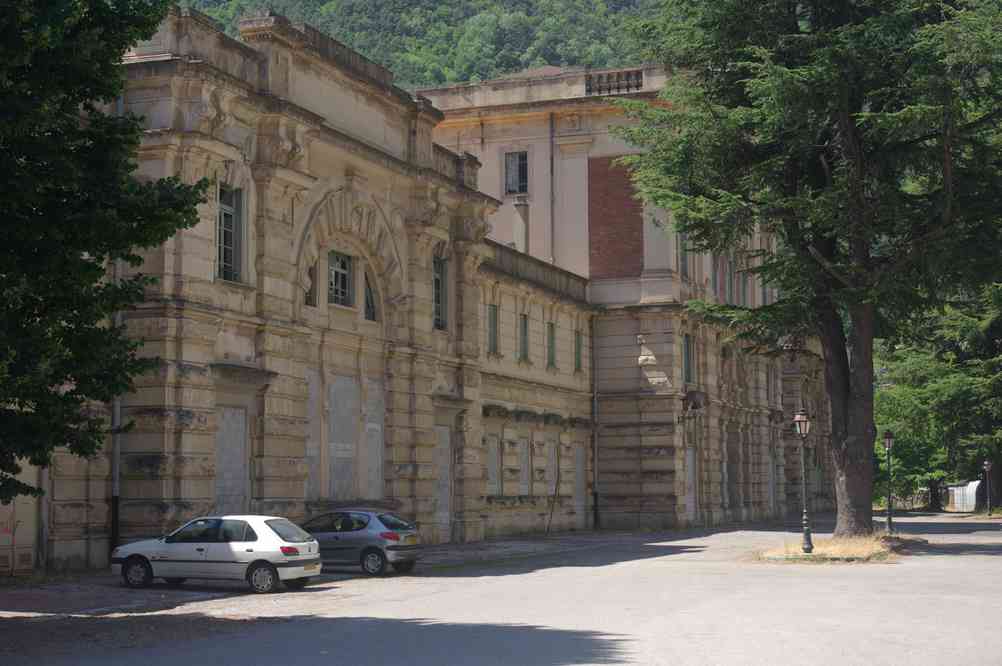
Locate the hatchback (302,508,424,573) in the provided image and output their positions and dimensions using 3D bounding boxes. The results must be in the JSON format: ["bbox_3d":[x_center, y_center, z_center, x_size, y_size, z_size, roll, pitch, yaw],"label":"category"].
[{"bbox_3d":[-3.844,4.924,39.220,3.835,1.428,1.652,-2,-6,21],"label":"hatchback"}]

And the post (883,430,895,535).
[{"bbox_3d":[15.272,5.915,65.839,0.450,4.100,0.450,-3,-6,21],"label":"post"}]

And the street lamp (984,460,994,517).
[{"bbox_3d":[35.946,11.432,122.884,0.500,4.100,0.500,-3,-6,21],"label":"street lamp"}]

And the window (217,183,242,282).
[{"bbox_3d":[-7.208,-2.608,44.093,0.200,2.543,1.316,-3,-6,21],"label":"window"}]

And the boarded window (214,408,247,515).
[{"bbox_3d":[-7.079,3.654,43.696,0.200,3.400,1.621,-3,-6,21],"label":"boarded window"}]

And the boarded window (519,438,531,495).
[{"bbox_3d":[0.880,5.268,65.726,0.200,2.219,1.138,-3,-6,21],"label":"boarded window"}]

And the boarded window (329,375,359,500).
[{"bbox_3d":[-4.763,3.130,49.815,0.200,3.724,1.901,-3,-6,21],"label":"boarded window"}]

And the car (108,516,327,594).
[{"bbox_3d":[-5.418,4.174,31.664,4.000,1.380,1.690,-1,-6,18],"label":"car"}]

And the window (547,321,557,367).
[{"bbox_3d":[2.076,0.521,69.410,0.200,1.926,1.134,-3,-6,21],"label":"window"}]

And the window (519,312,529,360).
[{"bbox_3d":[0.862,0.160,66.278,0.200,1.879,1.068,-3,-6,21],"label":"window"}]

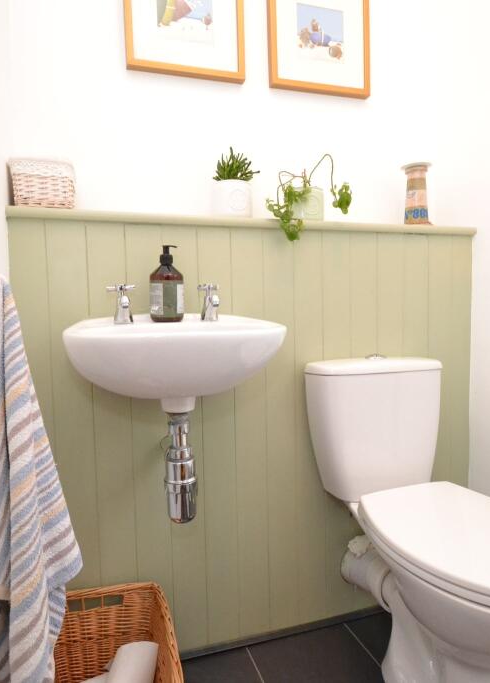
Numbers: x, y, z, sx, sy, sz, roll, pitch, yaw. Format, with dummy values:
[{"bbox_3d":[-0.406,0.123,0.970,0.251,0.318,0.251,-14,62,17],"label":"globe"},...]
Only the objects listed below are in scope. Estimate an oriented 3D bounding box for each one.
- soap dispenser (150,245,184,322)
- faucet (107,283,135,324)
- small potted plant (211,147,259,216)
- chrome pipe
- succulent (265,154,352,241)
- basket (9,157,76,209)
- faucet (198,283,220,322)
[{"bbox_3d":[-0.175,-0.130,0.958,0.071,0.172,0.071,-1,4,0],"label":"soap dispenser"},{"bbox_3d":[-0.265,-0.083,0.916,0.062,0.086,0.100,-2,4,-16],"label":"faucet"},{"bbox_3d":[-0.022,-0.404,1.100,0.130,0.192,0.110,-2,4,-16],"label":"small potted plant"},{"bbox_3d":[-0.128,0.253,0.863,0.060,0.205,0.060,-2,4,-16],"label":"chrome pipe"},{"bbox_3d":[0.171,-0.380,1.133,0.252,0.241,0.145,-2,4,-16],"label":"succulent"},{"bbox_3d":[-0.455,-0.346,0.982,0.132,0.110,0.100,-2,4,-16],"label":"basket"},{"bbox_3d":[-0.079,-0.090,0.970,0.048,0.086,0.095,-2,4,-16],"label":"faucet"}]

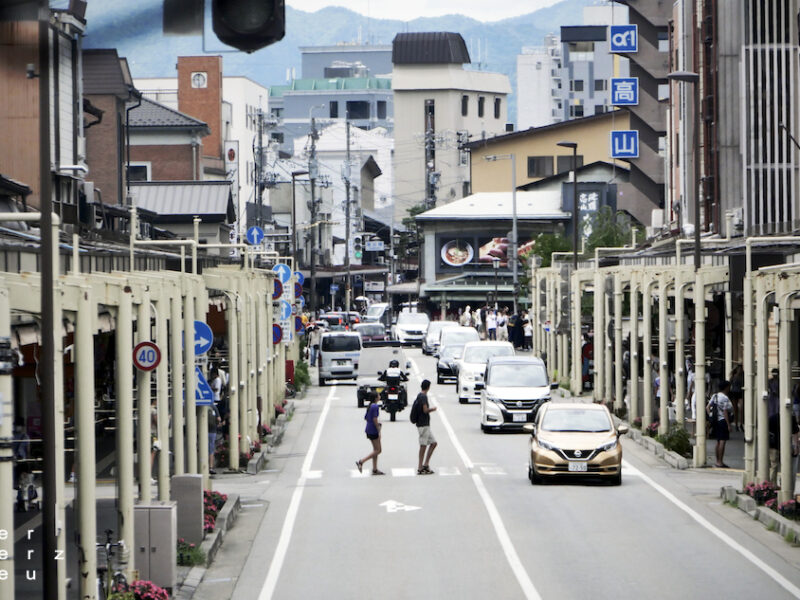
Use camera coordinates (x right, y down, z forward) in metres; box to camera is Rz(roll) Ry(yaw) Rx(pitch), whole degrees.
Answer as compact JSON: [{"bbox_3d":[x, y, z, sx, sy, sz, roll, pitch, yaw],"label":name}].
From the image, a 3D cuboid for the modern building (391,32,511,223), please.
[{"bbox_3d":[3.673,-8.397,370.306,4.629,20.400,9.552,0,0,27],"label":"modern building"}]

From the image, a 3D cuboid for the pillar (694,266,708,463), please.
[{"bbox_3d":[5.937,1.352,104.000,0.210,3.870,0.210,0,0,0],"label":"pillar"}]

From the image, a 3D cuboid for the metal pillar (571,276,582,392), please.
[{"bbox_3d":[5.526,1.062,164.500,0.240,3.840,0.210,-1,0,0],"label":"metal pillar"}]

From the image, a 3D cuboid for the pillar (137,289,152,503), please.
[{"bbox_3d":[-3.348,1.642,69.500,0.170,3.580,0.170,0,0,0],"label":"pillar"}]

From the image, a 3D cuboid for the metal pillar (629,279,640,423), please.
[{"bbox_3d":[5.838,1.293,131.000,0.220,3.620,0.220,-1,0,0],"label":"metal pillar"}]

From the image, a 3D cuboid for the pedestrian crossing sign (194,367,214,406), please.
[{"bbox_3d":[-3.516,1.500,91.800,0.580,0.700,0.050,-1,0,0],"label":"pedestrian crossing sign"}]

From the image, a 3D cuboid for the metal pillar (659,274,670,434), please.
[{"bbox_3d":[5.878,1.288,117.000,0.220,3.680,0.220,-1,0,0],"label":"metal pillar"}]

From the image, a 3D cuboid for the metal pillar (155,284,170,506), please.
[{"bbox_3d":[-3.276,1.642,73.000,0.200,3.600,0.200,-1,0,0],"label":"metal pillar"}]

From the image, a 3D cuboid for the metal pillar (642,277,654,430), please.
[{"bbox_3d":[6.037,1.300,128.000,0.220,3.750,0.220,0,0,0],"label":"metal pillar"}]

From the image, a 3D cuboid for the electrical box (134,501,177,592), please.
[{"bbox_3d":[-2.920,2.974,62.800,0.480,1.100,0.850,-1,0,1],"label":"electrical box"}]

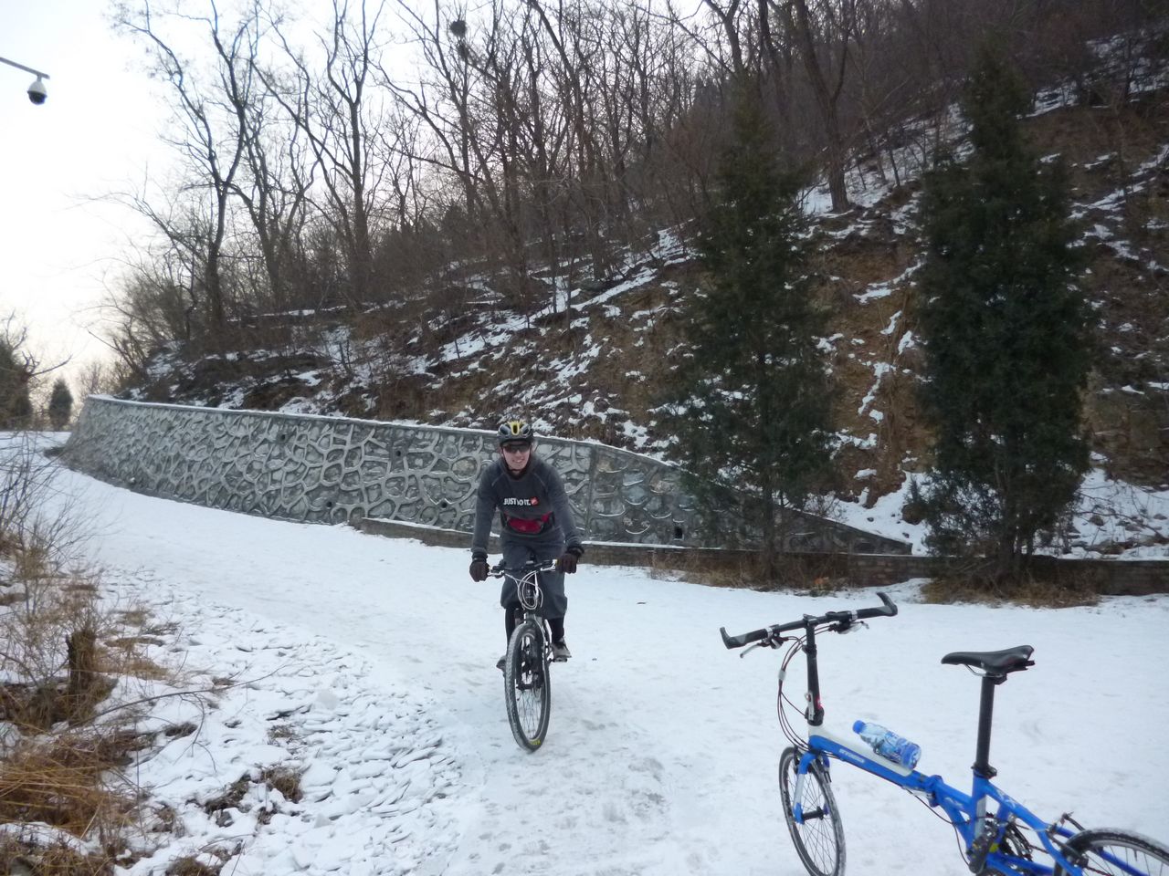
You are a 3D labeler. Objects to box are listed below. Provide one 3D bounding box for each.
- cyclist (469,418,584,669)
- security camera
[{"bbox_3d":[-0.330,0.645,5.450,0.630,1.520,0.880,-1,-2,3],"label":"cyclist"},{"bbox_3d":[-7.350,-4.670,12.700,0.220,0.330,0.220,1,-2,-30],"label":"security camera"}]

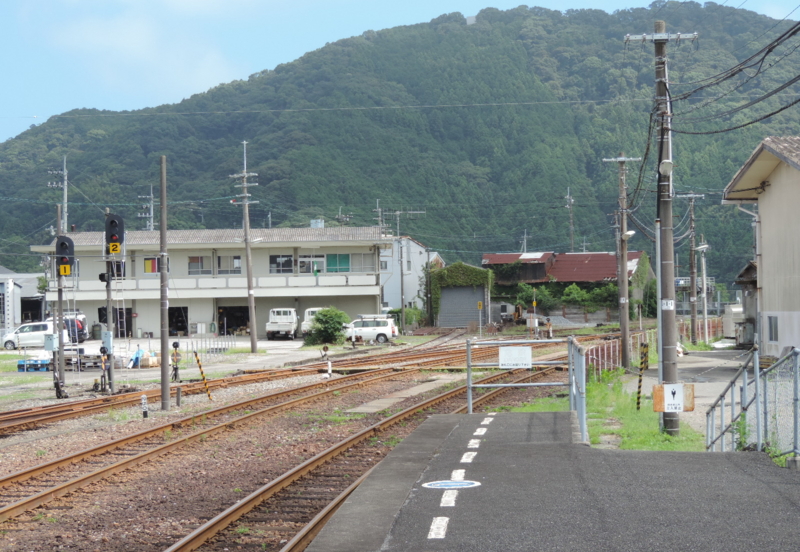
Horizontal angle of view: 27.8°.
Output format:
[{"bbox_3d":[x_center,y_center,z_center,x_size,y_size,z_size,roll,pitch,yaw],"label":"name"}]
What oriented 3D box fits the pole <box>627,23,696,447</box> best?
[{"bbox_3d":[4.844,-0.868,29.456,1.340,7.572,0.420,-2,-1,6],"label":"pole"}]

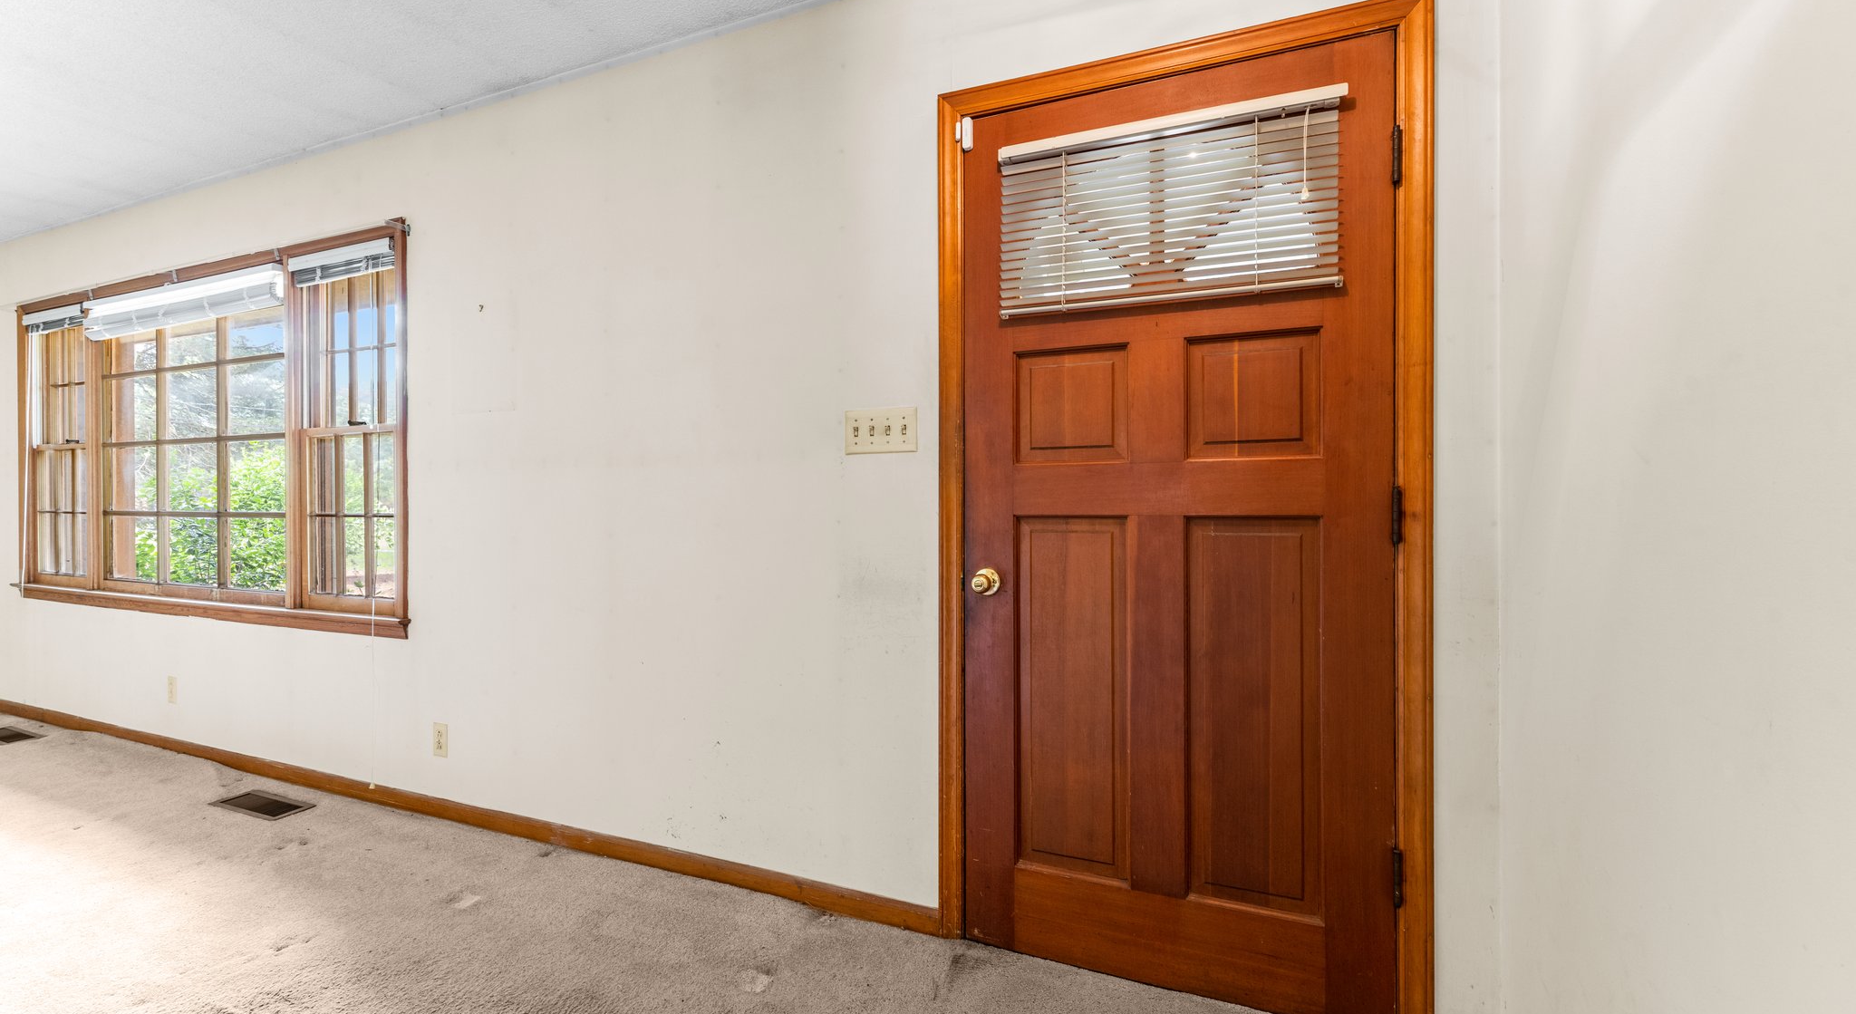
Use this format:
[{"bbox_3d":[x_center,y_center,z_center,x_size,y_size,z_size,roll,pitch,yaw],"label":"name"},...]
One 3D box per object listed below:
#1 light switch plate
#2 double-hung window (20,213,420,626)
[{"bbox_3d":[-0.123,-0.194,1.990,0.206,0.115,0.016,0,0,23],"label":"light switch plate"},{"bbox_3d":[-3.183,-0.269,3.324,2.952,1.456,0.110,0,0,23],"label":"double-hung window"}]

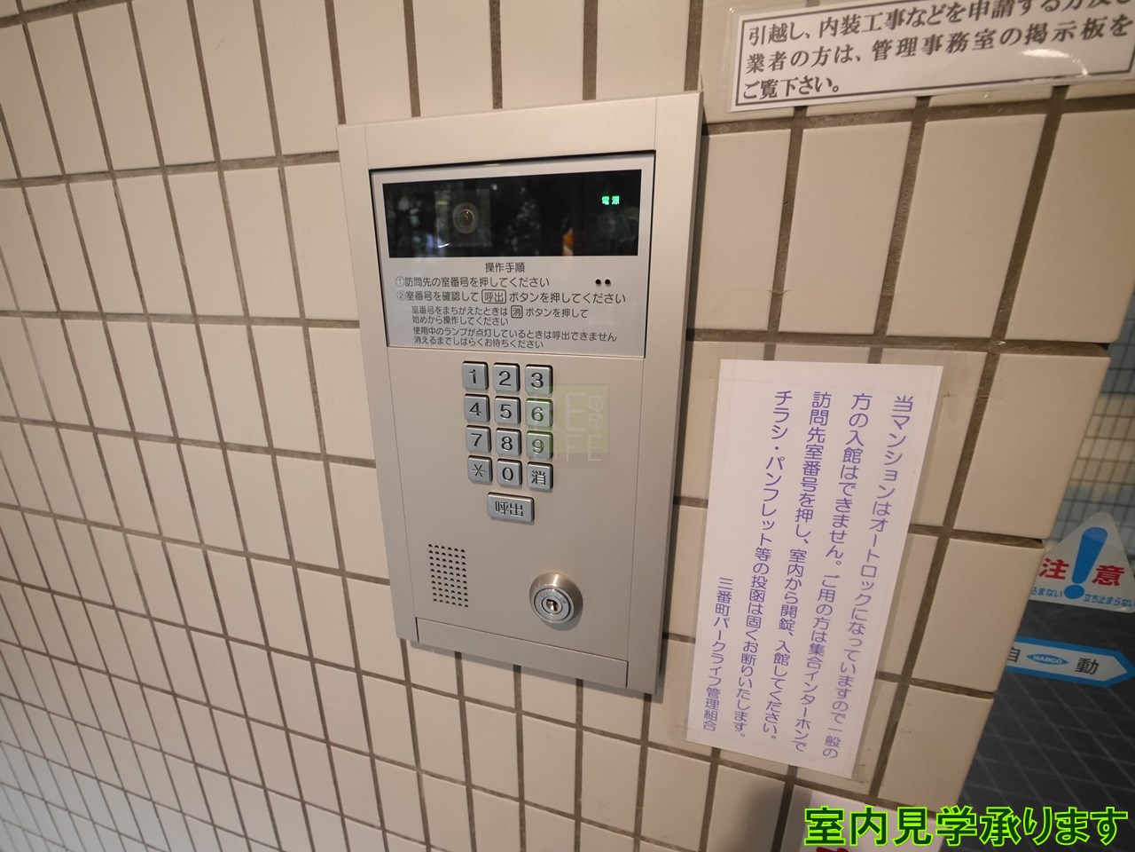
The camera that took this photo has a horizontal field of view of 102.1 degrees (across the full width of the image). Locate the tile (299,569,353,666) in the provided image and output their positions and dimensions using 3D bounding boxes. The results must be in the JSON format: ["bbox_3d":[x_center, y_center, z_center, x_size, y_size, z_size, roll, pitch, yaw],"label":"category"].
[{"bbox_3d":[-0.207,0.166,0.401,0.045,0.095,0.008,5,17,15],"label":"tile"}]

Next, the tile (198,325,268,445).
[{"bbox_3d":[-0.254,-0.031,0.356,0.045,0.095,0.008,5,17,15],"label":"tile"}]

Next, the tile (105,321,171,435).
[{"bbox_3d":[-0.349,-0.039,0.382,0.045,0.095,0.009,5,17,15],"label":"tile"}]

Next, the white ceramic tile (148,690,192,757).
[{"bbox_3d":[-0.448,0.336,0.521,0.045,0.095,0.009,5,17,15],"label":"white ceramic tile"}]

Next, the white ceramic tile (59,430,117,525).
[{"bbox_3d":[-0.450,0.050,0.432,0.045,0.096,0.008,5,17,15],"label":"white ceramic tile"}]

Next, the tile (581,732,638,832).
[{"bbox_3d":[0.034,0.281,0.364,0.045,0.095,0.008,5,17,15],"label":"tile"}]

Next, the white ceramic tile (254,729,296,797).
[{"bbox_3d":[-0.305,0.350,0.479,0.045,0.096,0.008,5,17,15],"label":"white ceramic tile"}]

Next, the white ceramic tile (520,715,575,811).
[{"bbox_3d":[-0.015,0.277,0.377,0.045,0.095,0.008,5,17,15],"label":"white ceramic tile"}]

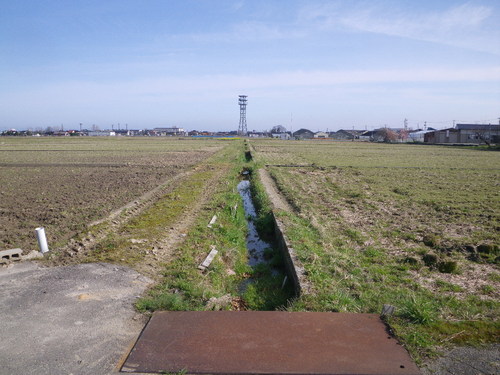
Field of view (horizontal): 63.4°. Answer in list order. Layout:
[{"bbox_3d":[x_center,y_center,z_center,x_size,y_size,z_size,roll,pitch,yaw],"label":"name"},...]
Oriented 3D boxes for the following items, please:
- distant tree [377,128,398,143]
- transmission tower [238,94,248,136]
[{"bbox_3d":[26.980,-10.171,79.351,4.300,2.780,3.900,3,8,18],"label":"distant tree"},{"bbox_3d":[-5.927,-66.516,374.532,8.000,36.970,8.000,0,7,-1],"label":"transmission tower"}]

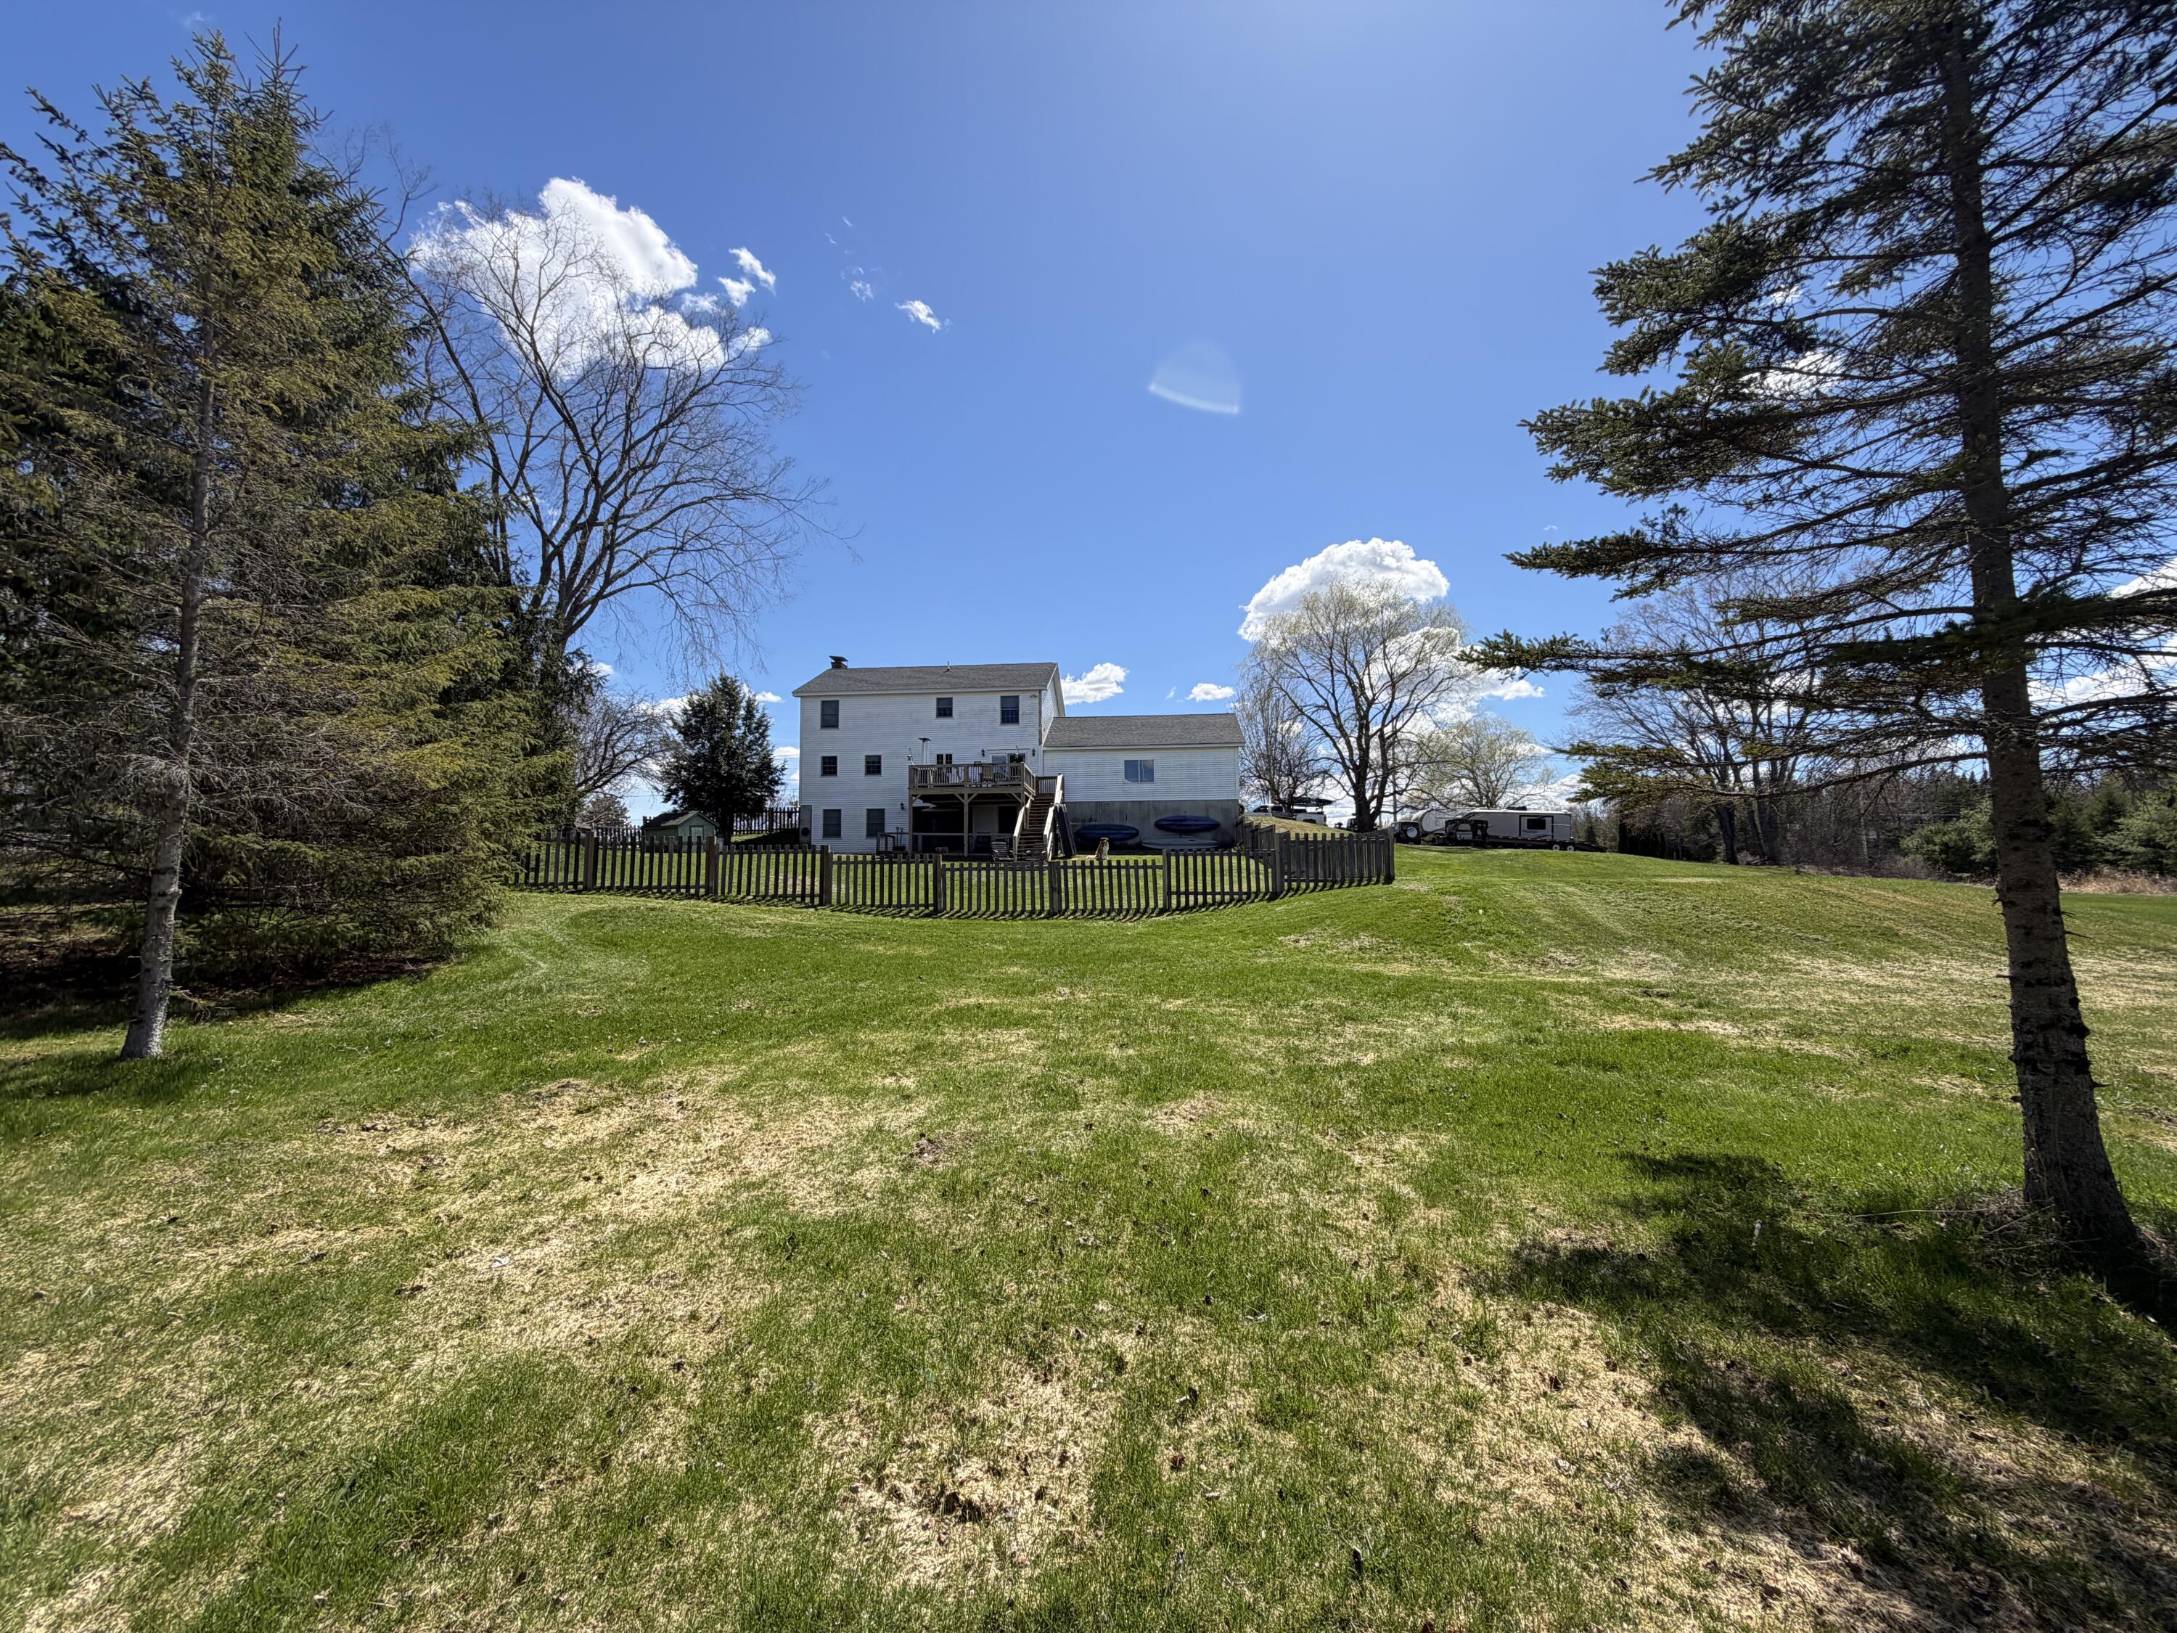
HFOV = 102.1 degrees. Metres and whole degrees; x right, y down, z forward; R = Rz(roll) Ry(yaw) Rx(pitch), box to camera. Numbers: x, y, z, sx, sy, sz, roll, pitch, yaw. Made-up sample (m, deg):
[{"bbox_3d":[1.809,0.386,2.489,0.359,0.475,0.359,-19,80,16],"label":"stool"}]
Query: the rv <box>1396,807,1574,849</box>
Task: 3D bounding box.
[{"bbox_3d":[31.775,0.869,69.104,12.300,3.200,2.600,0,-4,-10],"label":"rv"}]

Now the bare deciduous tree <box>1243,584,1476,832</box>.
[{"bbox_3d":[16.679,-6.810,54.507,14.108,15.634,14.108,0,-4,0],"label":"bare deciduous tree"}]

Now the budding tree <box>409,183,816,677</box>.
[{"bbox_3d":[-16.135,-9.187,29.213,13.200,22.000,13.200,0,-4,0],"label":"budding tree"}]

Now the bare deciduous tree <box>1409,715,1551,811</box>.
[{"bbox_3d":[36.461,-3.450,82.394,13.369,12.153,13.369,0,-4,0],"label":"bare deciduous tree"}]

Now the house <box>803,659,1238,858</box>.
[{"bbox_3d":[-3.378,-3.130,48.129,22.400,10.700,12.400,-1,-4,4],"label":"house"}]

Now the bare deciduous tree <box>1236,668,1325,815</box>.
[{"bbox_3d":[15.123,-5.185,68.393,7.134,12.104,7.134,0,-4,0],"label":"bare deciduous tree"}]

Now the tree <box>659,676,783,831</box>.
[{"bbox_3d":[-18.472,-2.925,44.777,6.227,8.534,6.227,0,-4,0],"label":"tree"}]

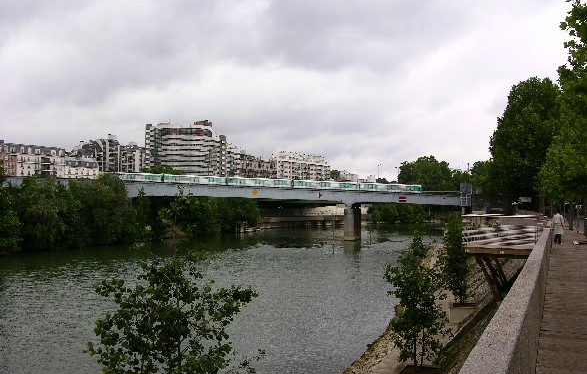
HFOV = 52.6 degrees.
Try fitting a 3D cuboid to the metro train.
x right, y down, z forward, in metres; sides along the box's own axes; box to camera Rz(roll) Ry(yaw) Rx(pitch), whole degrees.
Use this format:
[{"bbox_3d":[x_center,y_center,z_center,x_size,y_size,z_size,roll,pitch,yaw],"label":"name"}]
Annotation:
[{"bbox_3d":[-7.859,-0.216,143.500,77.000,3.500,2.500,2,-2,0],"label":"metro train"}]

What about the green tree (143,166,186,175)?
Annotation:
[{"bbox_3d":[-43.500,1.251,200.102,14.500,17.000,13.500,0,-2,0],"label":"green tree"}]

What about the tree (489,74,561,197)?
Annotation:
[{"bbox_3d":[29.924,-4.739,75.240,10.500,18.700,10.500,0,-2,0],"label":"tree"}]

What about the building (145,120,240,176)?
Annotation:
[{"bbox_3d":[-55.827,-13.931,324.783,47.000,45.000,20.000,0,-2,-8],"label":"building"}]

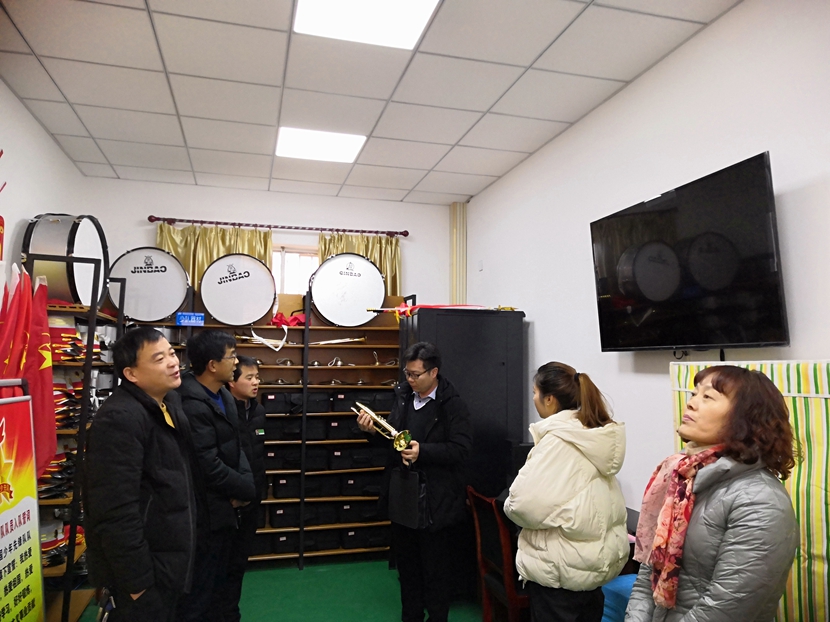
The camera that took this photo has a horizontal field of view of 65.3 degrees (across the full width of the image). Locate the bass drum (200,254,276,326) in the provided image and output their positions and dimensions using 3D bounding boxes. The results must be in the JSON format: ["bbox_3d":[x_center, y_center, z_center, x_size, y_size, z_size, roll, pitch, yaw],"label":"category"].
[{"bbox_3d":[-1.402,-0.156,5.185,0.570,0.570,0.260,2,-5,-11],"label":"bass drum"}]

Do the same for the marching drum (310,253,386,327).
[{"bbox_3d":[-0.576,-0.156,5.403,0.615,0.615,0.280,2,-5,-15],"label":"marching drum"}]

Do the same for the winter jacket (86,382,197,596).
[{"bbox_3d":[-0.976,0.616,2.310,0.360,0.780,0.530,1,-5,-1],"label":"winter jacket"}]

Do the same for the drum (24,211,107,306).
[{"bbox_3d":[-2.248,-0.322,4.208,0.295,0.610,0.610,2,-5,-6],"label":"drum"}]

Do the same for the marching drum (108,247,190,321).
[{"bbox_3d":[-2.034,-0.187,4.990,0.570,0.570,0.260,2,-5,-15],"label":"marching drum"}]

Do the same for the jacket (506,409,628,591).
[{"bbox_3d":[0.576,0.705,2.460,0.430,0.690,0.510,-3,-7,40],"label":"jacket"}]

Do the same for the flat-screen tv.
[{"bbox_3d":[1.155,-0.173,2.877,0.060,0.695,1.230,-3,-4,-15],"label":"flat-screen tv"}]

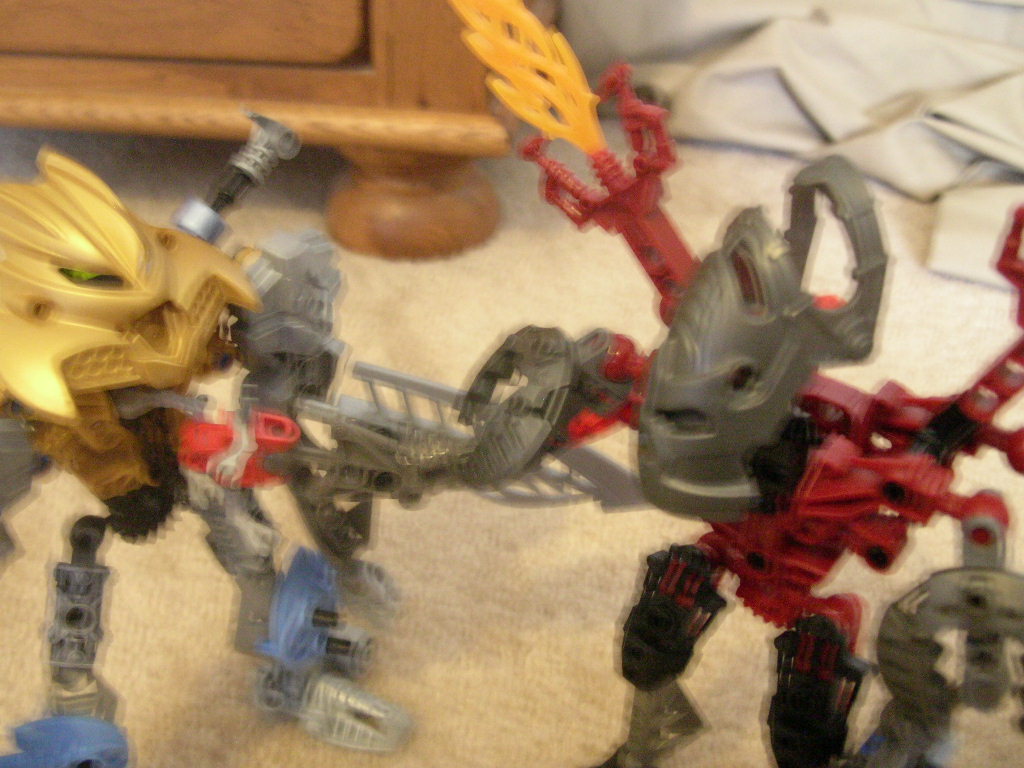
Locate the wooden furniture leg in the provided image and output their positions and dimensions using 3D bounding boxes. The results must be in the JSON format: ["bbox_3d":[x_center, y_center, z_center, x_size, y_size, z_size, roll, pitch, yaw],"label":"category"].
[{"bbox_3d":[-0.064,-0.129,0.700,0.112,0.075,0.112,0,25,0],"label":"wooden furniture leg"}]

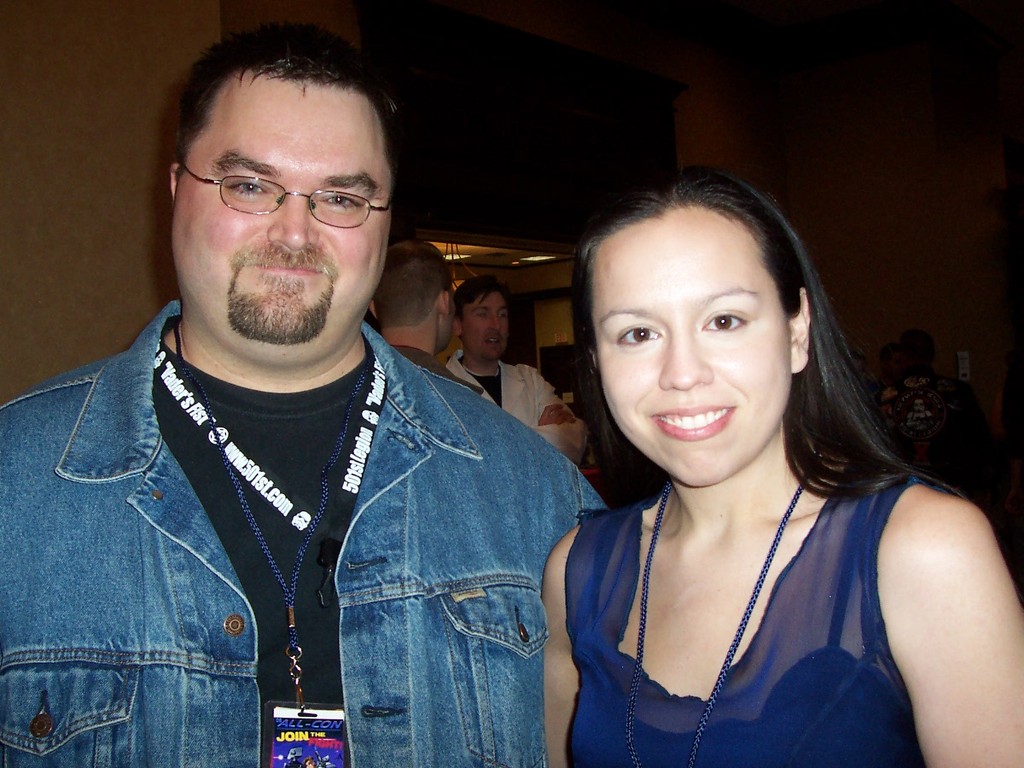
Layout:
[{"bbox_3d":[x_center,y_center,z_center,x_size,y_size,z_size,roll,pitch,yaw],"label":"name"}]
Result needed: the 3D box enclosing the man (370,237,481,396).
[{"bbox_3d":[-0.160,0.600,2.280,0.530,1.800,0.340,-4,-2,21],"label":"man"}]

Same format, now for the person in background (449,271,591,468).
[{"bbox_3d":[-0.005,0.600,2.950,0.550,1.800,0.400,-2,-2,-22],"label":"person in background"}]

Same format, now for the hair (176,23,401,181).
[{"bbox_3d":[-0.190,-0.215,0.925,0.182,0.180,0.210,7,3,-19],"label":"hair"}]

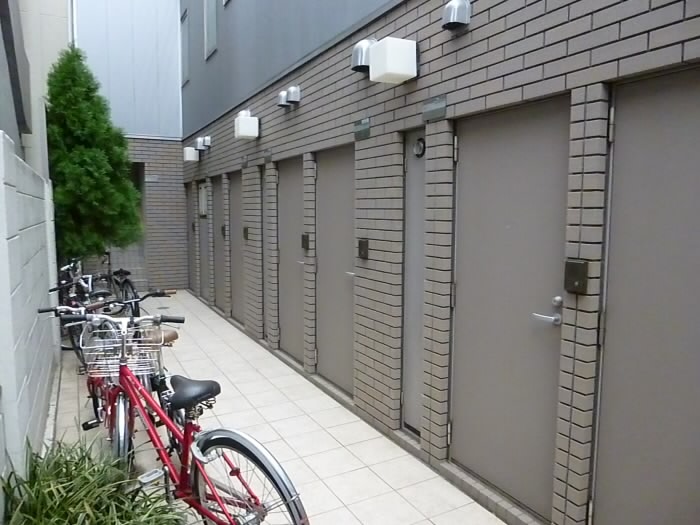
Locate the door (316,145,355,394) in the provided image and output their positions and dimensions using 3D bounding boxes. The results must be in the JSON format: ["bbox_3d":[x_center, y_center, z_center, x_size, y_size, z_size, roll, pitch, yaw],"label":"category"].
[{"bbox_3d":[-0.070,0.069,4.188,0.055,1.970,0.805,-3,6,-29],"label":"door"}]

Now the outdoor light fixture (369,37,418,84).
[{"bbox_3d":[0.273,-1.186,2.992,0.238,0.199,0.185,-3,6,-29],"label":"outdoor light fixture"}]

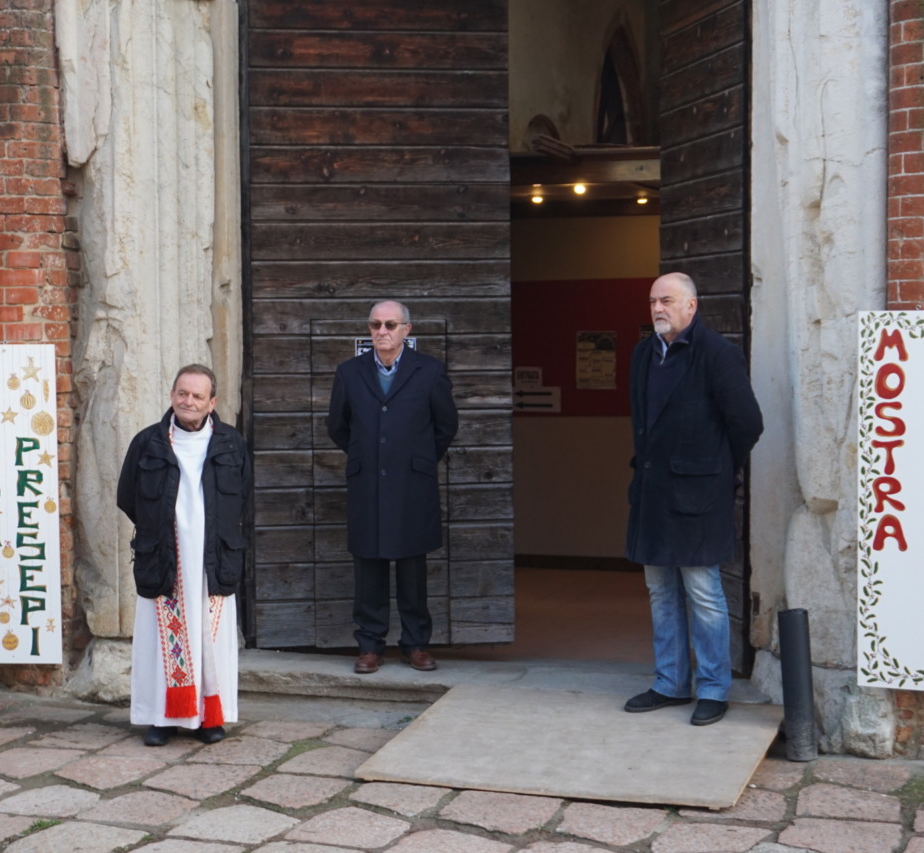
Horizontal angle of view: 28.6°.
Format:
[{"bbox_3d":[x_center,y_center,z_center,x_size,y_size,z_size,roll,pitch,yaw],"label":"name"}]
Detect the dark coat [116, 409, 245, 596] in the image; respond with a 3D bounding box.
[{"bbox_3d":[-1.198,0.325,7.774,0.550,0.790,0.370,0,3,3],"label":"dark coat"}]

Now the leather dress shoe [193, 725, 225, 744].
[{"bbox_3d":[-1.092,1.291,7.813,0.105,0.100,0.285,-2,4,-22],"label":"leather dress shoe"}]

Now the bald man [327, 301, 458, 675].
[{"bbox_3d":[-0.330,0.286,8.597,0.600,1.730,0.400,0,3,12],"label":"bald man"}]

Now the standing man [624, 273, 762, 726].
[{"bbox_3d":[0.967,0.291,7.575,0.400,1.820,0.550,-3,4,-38],"label":"standing man"}]

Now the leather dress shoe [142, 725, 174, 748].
[{"bbox_3d":[-1.301,1.294,7.796,0.105,0.100,0.285,0,3,12],"label":"leather dress shoe"}]

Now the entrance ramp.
[{"bbox_3d":[0.475,1.280,7.426,1.476,0.140,1.179,1,3,18],"label":"entrance ramp"}]

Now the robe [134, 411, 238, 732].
[{"bbox_3d":[-1.189,0.603,7.770,0.480,1.310,0.370,0,3,3],"label":"robe"}]

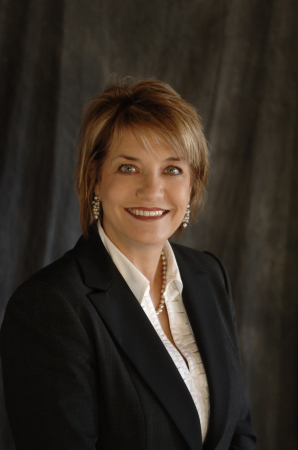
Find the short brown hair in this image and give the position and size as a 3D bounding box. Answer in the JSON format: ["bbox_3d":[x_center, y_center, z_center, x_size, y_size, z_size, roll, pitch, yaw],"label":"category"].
[{"bbox_3d":[-0.011,-0.107,1.580,0.203,0.238,0.220,2,1,-12],"label":"short brown hair"}]

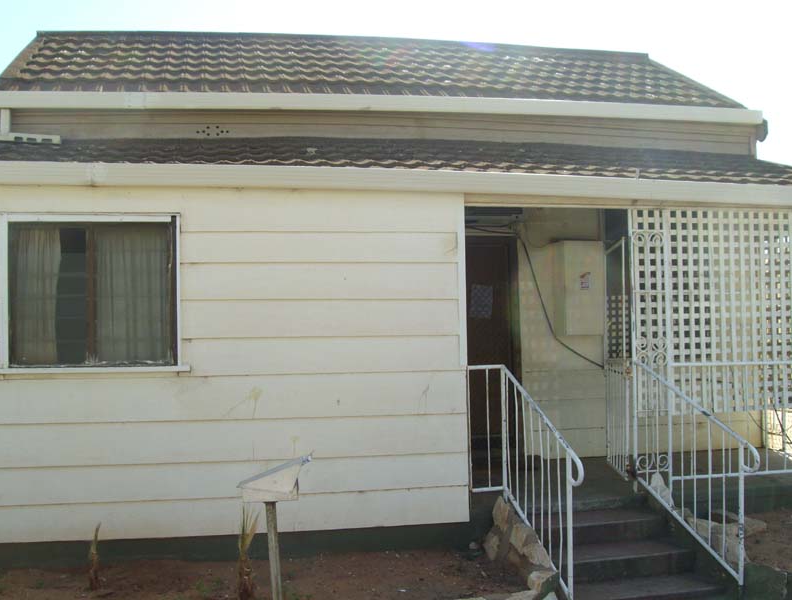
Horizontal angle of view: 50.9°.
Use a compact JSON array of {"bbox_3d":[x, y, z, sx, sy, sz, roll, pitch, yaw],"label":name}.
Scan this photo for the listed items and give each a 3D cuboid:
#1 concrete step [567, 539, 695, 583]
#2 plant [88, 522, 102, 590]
[{"bbox_3d":[1.407,1.666,5.317,0.895,0.140,0.337,0,-2,-13],"label":"concrete step"},{"bbox_3d":[-1.902,1.623,5.268,0.080,0.416,0.090,-1,-2,-8],"label":"plant"}]

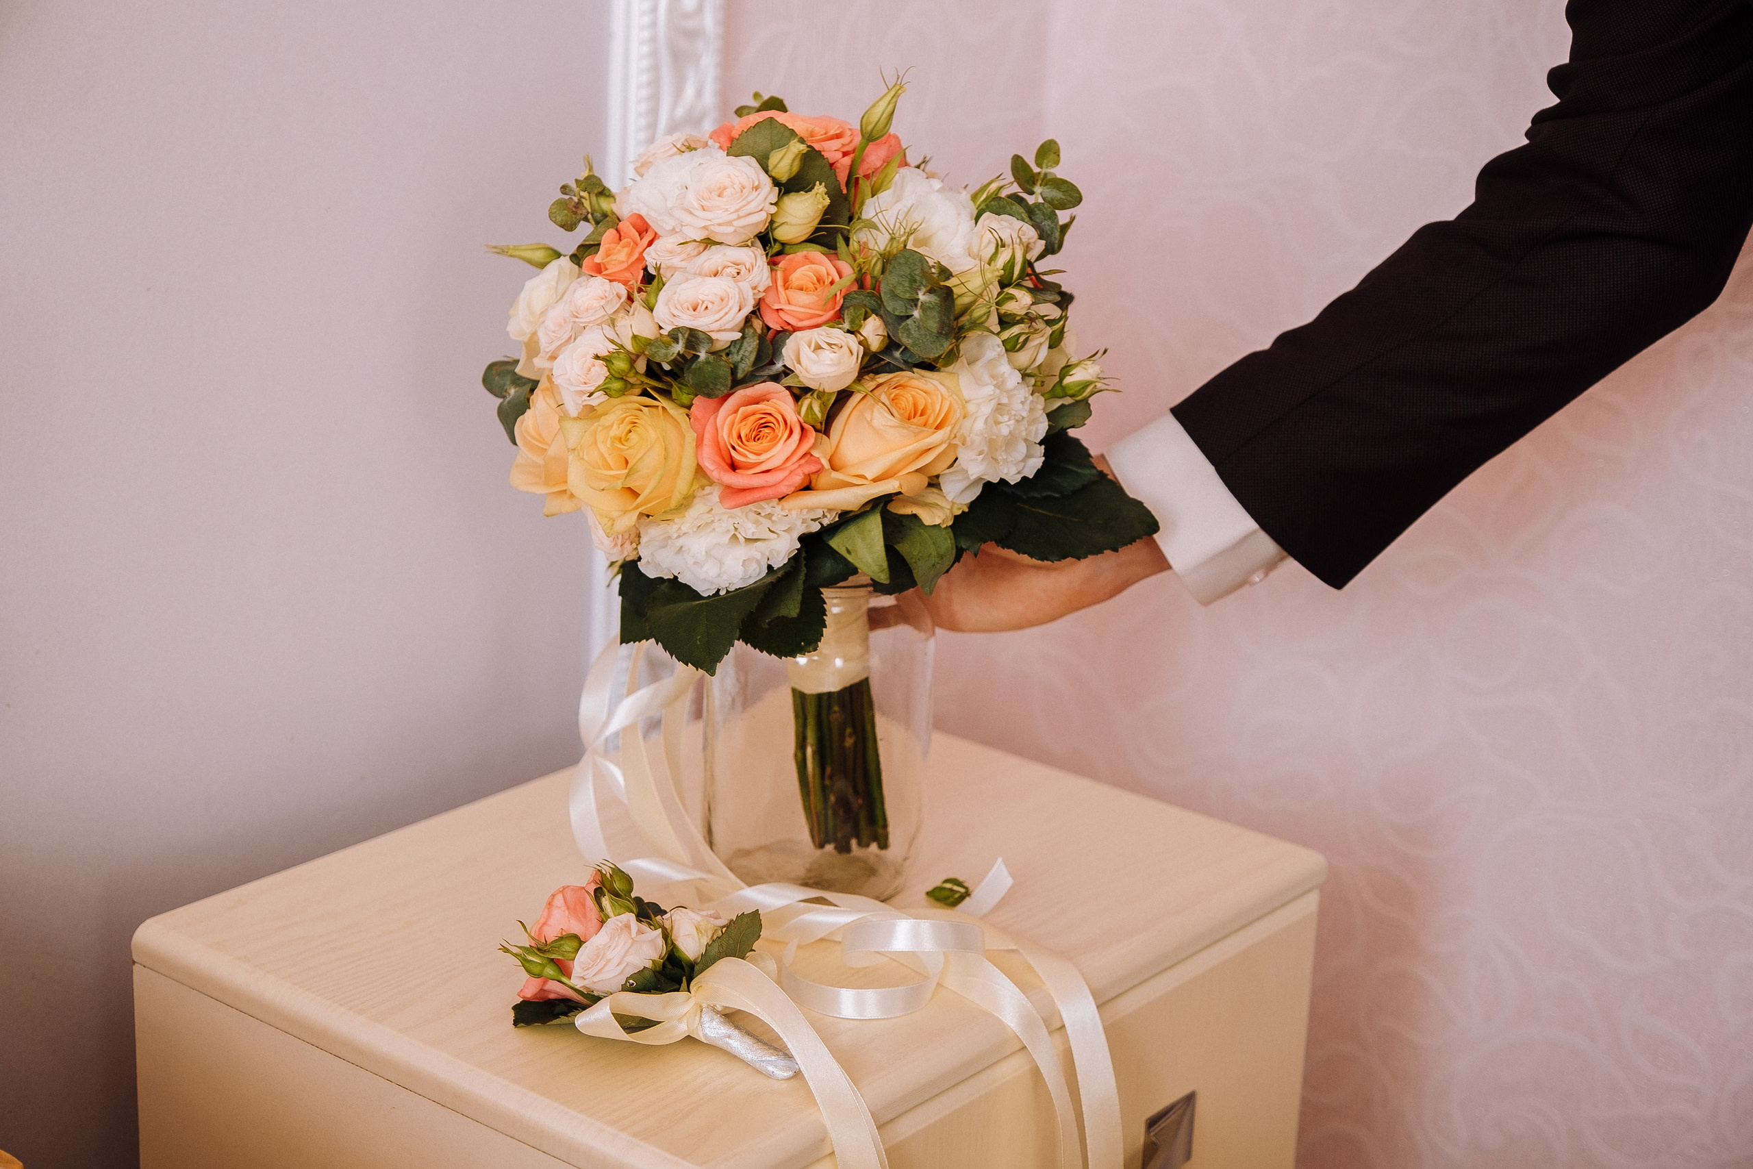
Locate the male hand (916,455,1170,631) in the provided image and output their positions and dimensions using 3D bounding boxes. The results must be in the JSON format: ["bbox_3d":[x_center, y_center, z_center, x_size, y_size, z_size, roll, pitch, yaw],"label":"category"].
[{"bbox_3d":[0.074,-0.017,1.490,0.165,0.090,0.085,-13,12,18],"label":"male hand"}]

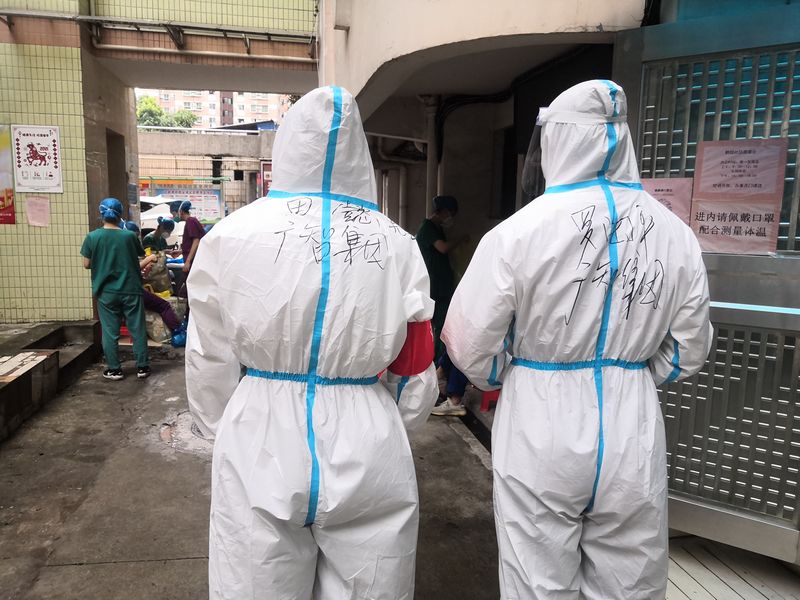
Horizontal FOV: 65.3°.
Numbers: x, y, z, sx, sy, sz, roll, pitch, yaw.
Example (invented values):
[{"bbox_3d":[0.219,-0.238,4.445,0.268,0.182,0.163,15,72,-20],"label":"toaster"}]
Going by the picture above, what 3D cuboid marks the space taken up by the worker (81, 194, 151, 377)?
[{"bbox_3d":[-2.532,-0.098,5.600,0.520,1.640,0.360,0,8,-7],"label":"worker"}]

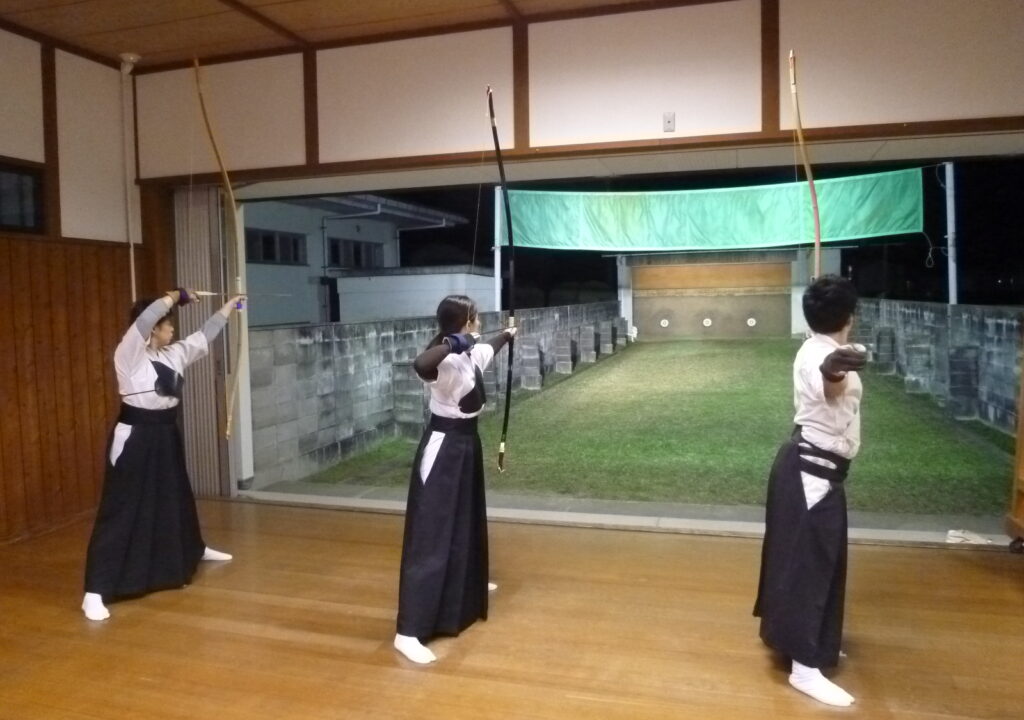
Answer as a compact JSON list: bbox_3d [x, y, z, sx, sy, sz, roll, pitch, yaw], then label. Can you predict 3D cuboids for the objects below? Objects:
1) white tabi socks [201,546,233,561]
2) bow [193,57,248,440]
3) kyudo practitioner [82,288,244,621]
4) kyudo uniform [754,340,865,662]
[{"bbox_3d":[-1.747,1.117,4.329,0.231,0.100,0.090,-2,5,-8],"label":"white tabi socks"},{"bbox_3d":[-1.633,-0.592,4.180,0.080,2.080,0.302,1,5,17],"label":"bow"},{"bbox_3d":[-1.837,0.419,3.954,0.442,1.558,1.065,1,5,17],"label":"kyudo practitioner"},{"bbox_3d":[1.212,0.528,3.017,0.452,1.266,0.874,1,5,17],"label":"kyudo uniform"}]

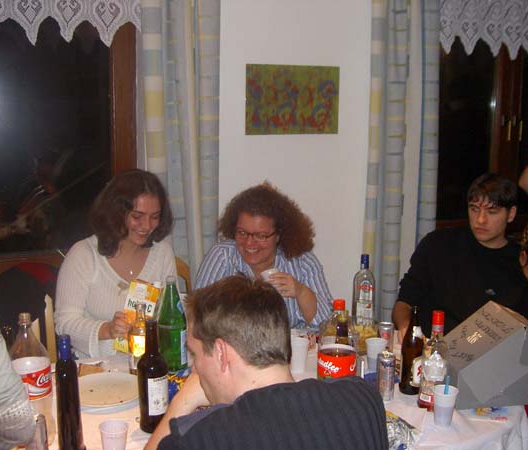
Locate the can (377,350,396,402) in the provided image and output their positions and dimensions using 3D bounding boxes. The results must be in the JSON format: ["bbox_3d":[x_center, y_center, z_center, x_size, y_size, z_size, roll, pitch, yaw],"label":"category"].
[{"bbox_3d":[0.351,0.430,1.900,0.054,0.136,0.054,1,11,0],"label":"can"}]

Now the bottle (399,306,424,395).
[{"bbox_3d":[0.431,0.359,1.949,0.069,0.258,0.069,1,11,0],"label":"bottle"}]

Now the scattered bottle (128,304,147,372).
[{"bbox_3d":[-0.372,0.343,2.052,0.074,0.232,0.074,1,11,0],"label":"scattered bottle"}]

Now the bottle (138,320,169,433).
[{"bbox_3d":[-0.286,0.386,1.752,0.079,0.297,0.079,1,10,0],"label":"bottle"}]

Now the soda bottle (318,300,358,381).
[{"bbox_3d":[0.190,0.356,1.751,0.096,0.332,0.096,1,11,0],"label":"soda bottle"}]

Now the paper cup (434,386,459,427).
[{"bbox_3d":[0.475,0.477,1.773,0.067,0.094,0.067,1,11,0],"label":"paper cup"}]

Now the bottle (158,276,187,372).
[{"bbox_3d":[-0.288,0.312,2.140,0.090,0.306,0.090,1,10,0],"label":"bottle"}]

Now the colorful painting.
[{"bbox_3d":[0.139,-0.580,3.150,0.473,0.315,0.020,-3,12,-21],"label":"colorful painting"}]

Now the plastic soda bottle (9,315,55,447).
[{"bbox_3d":[-0.580,0.374,1.694,0.096,0.333,0.096,1,10,0],"label":"plastic soda bottle"}]

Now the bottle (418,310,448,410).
[{"bbox_3d":[0.460,0.369,1.847,0.073,0.279,0.073,1,11,0],"label":"bottle"}]

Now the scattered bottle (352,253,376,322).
[{"bbox_3d":[0.365,0.263,2.454,0.081,0.310,0.081,1,10,0],"label":"scattered bottle"}]

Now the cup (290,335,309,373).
[{"bbox_3d":[0.112,0.417,2.158,0.070,0.105,0.070,1,10,0],"label":"cup"}]

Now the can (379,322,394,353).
[{"bbox_3d":[0.409,0.390,2.253,0.053,0.133,0.053,1,10,0],"label":"can"}]

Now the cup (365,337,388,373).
[{"bbox_3d":[0.362,0.417,2.177,0.070,0.105,0.070,1,10,0],"label":"cup"}]

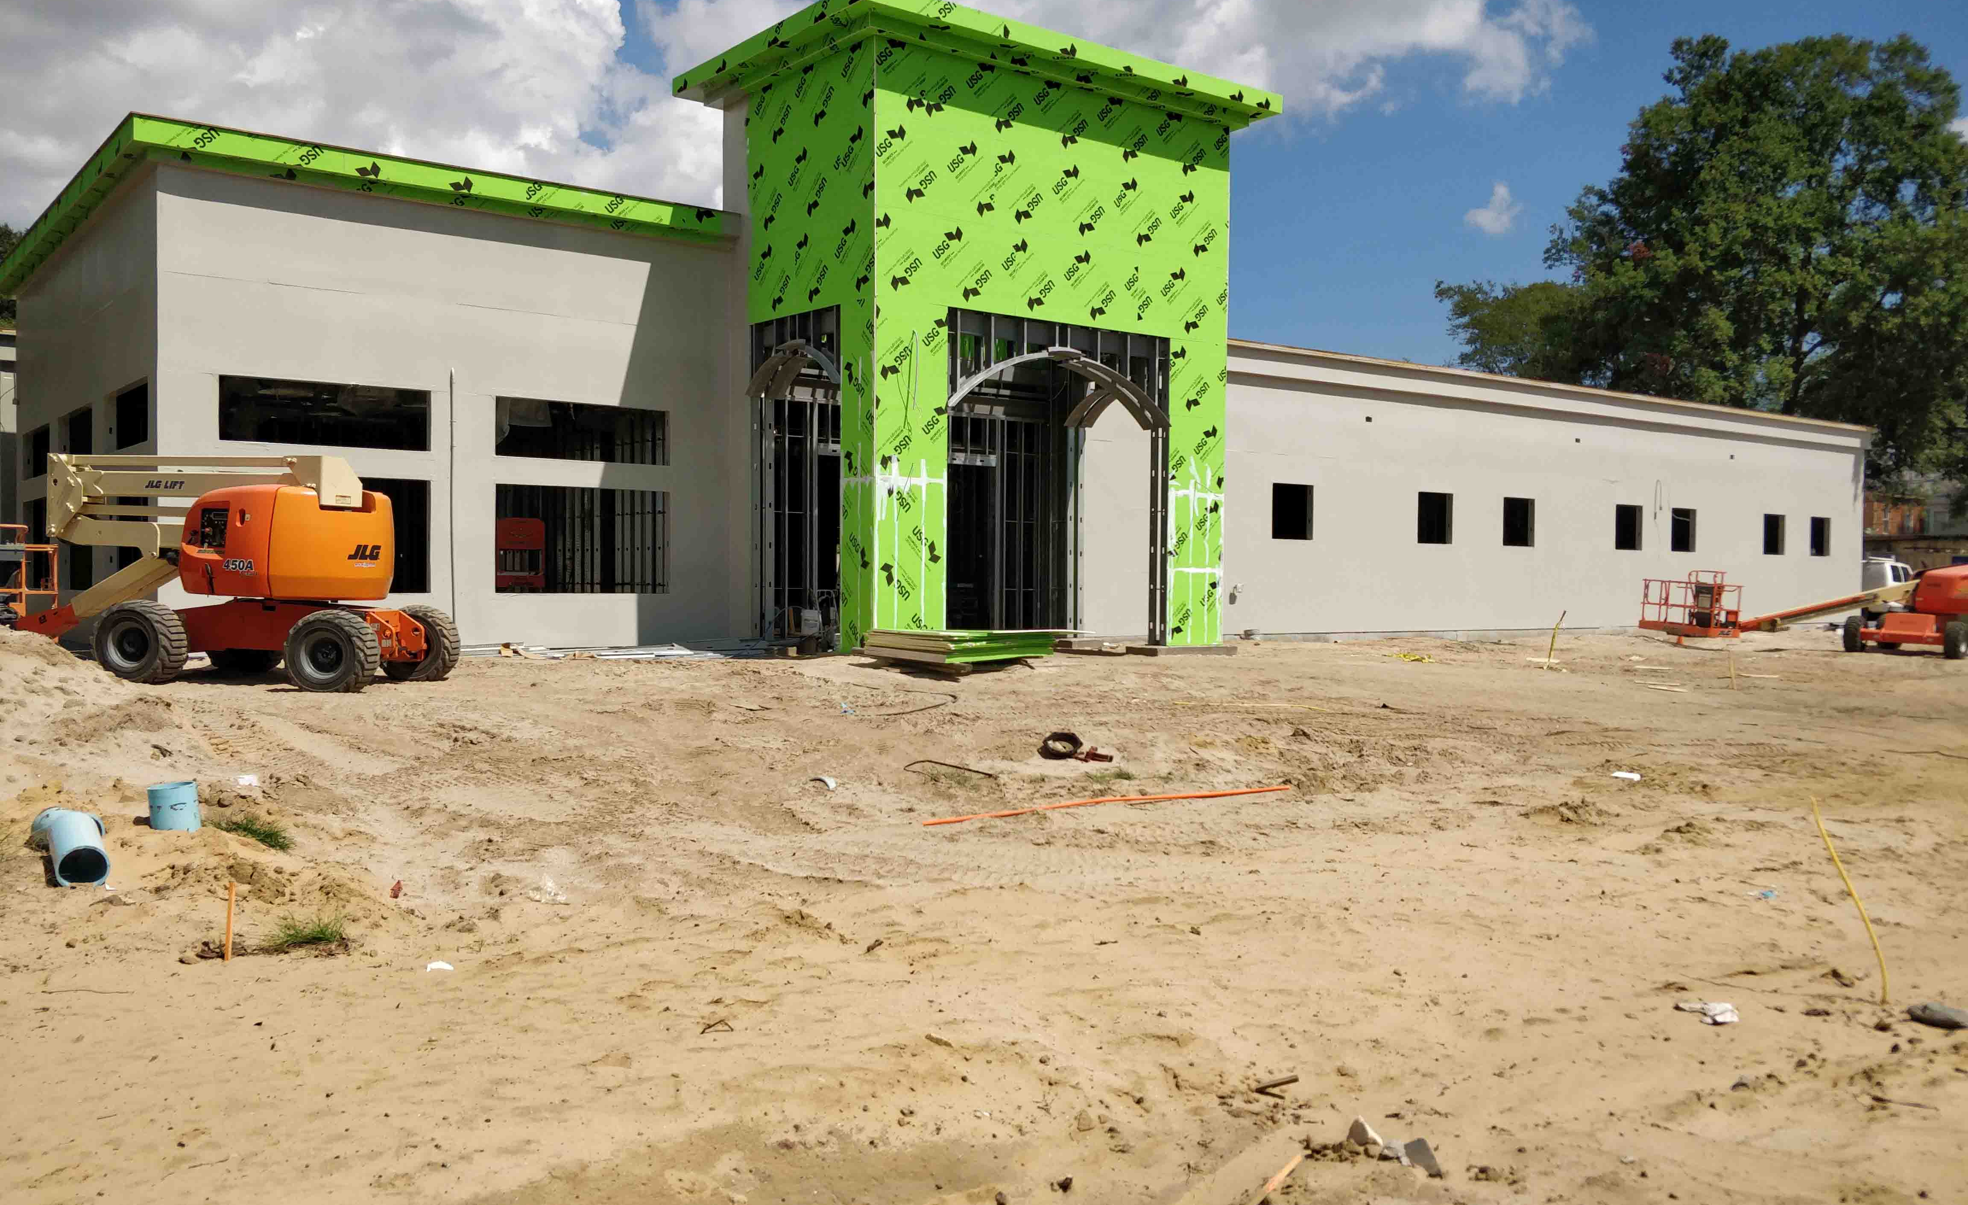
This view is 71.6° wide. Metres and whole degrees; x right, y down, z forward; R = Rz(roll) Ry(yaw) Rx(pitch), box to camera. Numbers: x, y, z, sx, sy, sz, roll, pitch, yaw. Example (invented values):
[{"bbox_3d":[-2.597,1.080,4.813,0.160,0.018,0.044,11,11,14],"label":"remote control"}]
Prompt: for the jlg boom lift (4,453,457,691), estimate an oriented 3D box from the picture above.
[{"bbox_3d":[-8.350,-0.360,14.300,4.950,2.350,2.200,0,1,2],"label":"jlg boom lift"}]

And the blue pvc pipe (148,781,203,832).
[{"bbox_3d":[-4.386,1.113,7.400,0.235,0.250,0.235,-7,1,-33],"label":"blue pvc pipe"}]

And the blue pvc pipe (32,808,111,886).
[{"bbox_3d":[-4.677,1.250,7.000,0.330,0.240,0.420,-1,15,-44],"label":"blue pvc pipe"}]

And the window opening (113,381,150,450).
[{"bbox_3d":[-11.684,-2.515,18.600,0.180,0.860,2.150,-1,1,-41],"label":"window opening"}]

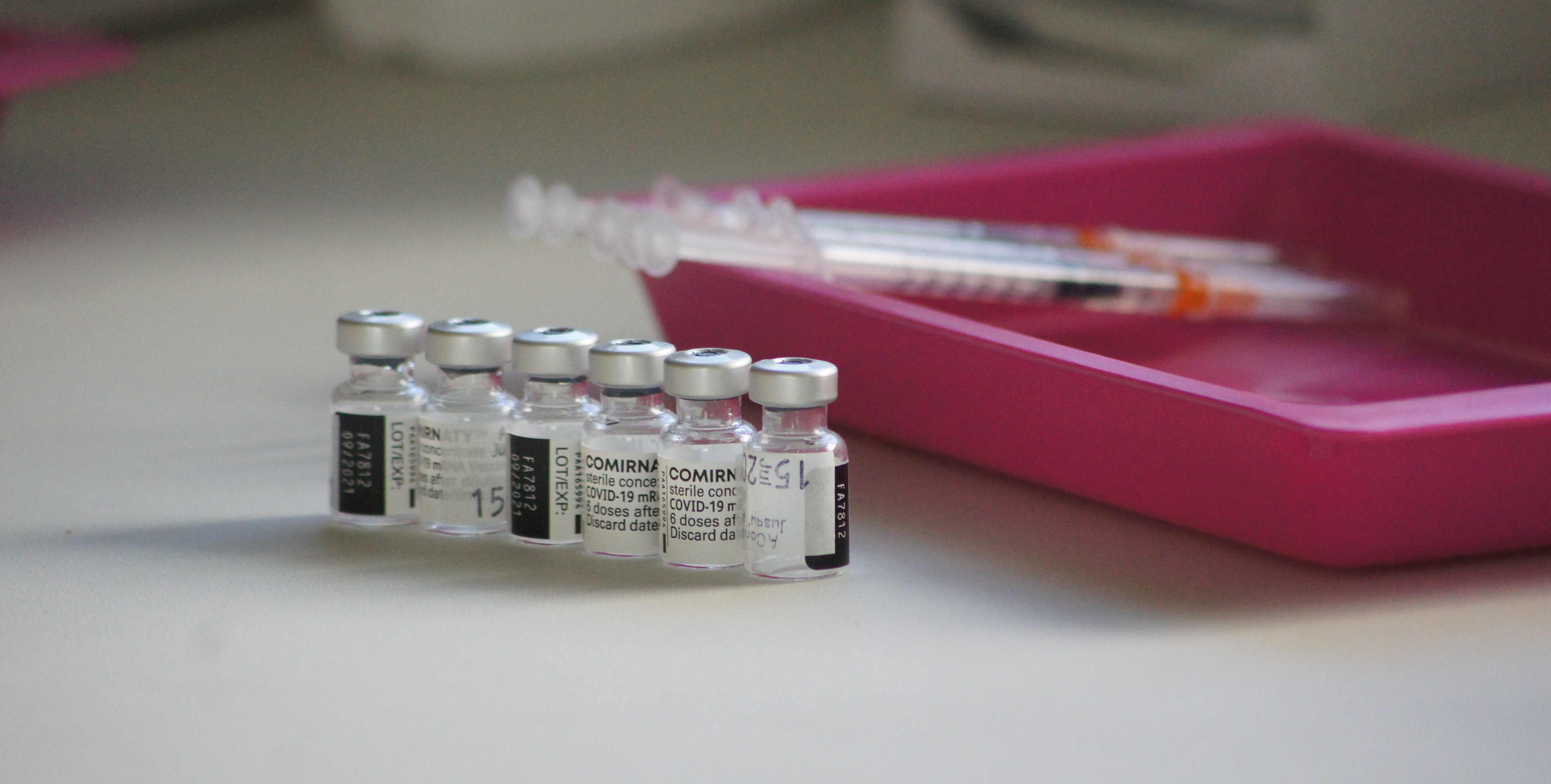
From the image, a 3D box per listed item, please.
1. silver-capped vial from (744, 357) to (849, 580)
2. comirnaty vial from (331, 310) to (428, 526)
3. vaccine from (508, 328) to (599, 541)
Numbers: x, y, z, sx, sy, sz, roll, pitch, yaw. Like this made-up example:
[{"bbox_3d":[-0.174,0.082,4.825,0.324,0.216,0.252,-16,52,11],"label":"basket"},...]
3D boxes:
[{"bbox_3d":[0.003,0.012,2.001,0.016,0.032,0.016,-1,11,0],"label":"silver-capped vial"},{"bbox_3d":[-0.062,0.004,2.049,0.016,0.032,0.016,-1,11,0],"label":"comirnaty vial"},{"bbox_3d":[-0.034,0.007,2.031,0.016,0.032,0.016,-1,11,0],"label":"vaccine"}]

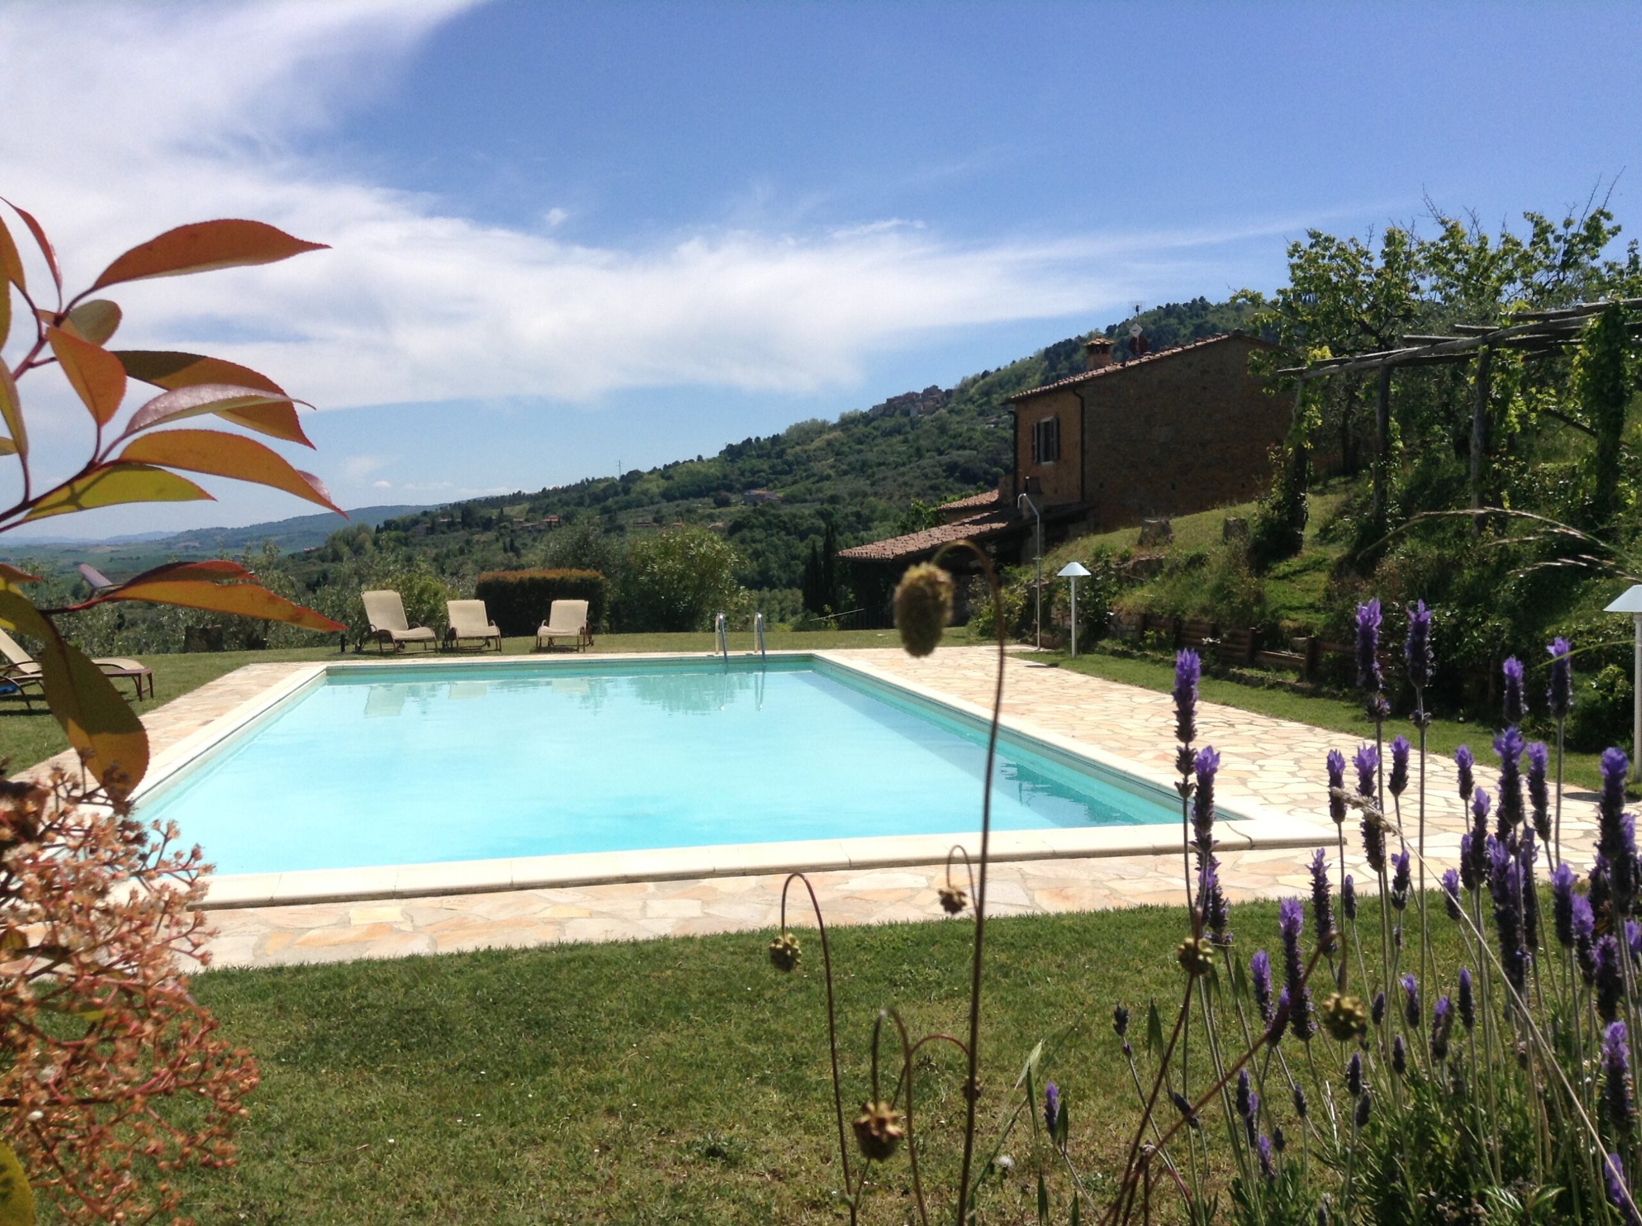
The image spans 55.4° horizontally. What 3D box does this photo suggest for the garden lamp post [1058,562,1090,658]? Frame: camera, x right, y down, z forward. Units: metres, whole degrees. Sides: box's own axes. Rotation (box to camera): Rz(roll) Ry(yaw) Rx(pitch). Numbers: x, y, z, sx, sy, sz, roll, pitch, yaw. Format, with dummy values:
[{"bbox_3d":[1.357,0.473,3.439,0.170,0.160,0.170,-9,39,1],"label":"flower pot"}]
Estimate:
[{"bbox_3d":[3.128,-0.040,19.290,0.425,1.181,0.425,-1,3,0],"label":"garden lamp post"}]

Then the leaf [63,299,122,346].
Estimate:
[{"bbox_3d":[-0.280,-0.111,0.600,0.036,0.020,0.025,-3,4,-41],"label":"leaf"}]

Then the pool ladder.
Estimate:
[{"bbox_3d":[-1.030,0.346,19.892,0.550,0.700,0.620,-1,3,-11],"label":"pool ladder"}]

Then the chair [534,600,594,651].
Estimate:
[{"bbox_3d":[-3.643,0.154,22.346,0.650,0.680,1.620,-1,3,-3],"label":"chair"}]

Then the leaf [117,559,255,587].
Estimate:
[{"bbox_3d":[-0.243,-0.014,0.600,0.058,0.014,0.024,0,3,12],"label":"leaf"}]

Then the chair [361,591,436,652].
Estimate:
[{"bbox_3d":[-6.047,0.121,22.304,0.650,0.820,1.600,-3,3,-34],"label":"chair"}]

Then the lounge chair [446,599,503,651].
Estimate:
[{"bbox_3d":[-5.047,0.165,22.534,0.650,0.680,1.620,-2,3,-20],"label":"lounge chair"}]

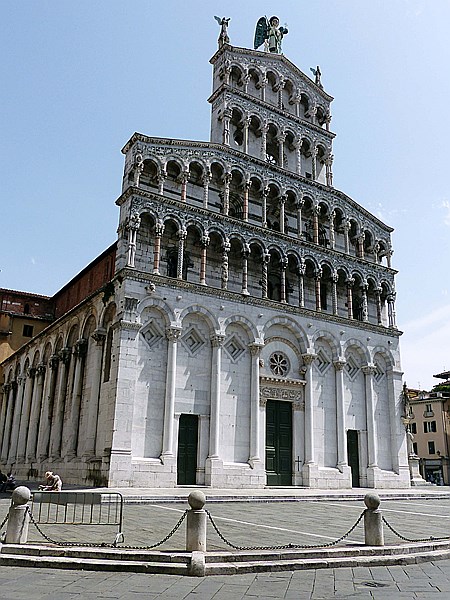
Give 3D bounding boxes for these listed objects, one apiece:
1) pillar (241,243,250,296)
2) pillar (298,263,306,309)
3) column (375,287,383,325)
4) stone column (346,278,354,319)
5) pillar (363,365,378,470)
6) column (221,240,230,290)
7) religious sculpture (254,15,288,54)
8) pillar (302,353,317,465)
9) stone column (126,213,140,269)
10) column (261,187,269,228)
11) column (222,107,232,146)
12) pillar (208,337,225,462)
[{"bbox_3d":[1.516,-2.204,36.989,0.450,4.034,0.450,13,-22,-30],"label":"pillar"},{"bbox_3d":[5.889,-1.129,39.518,0.470,3.740,0.470,13,-21,-31],"label":"pillar"},{"bbox_3d":[11.940,0.466,40.246,0.390,3.120,0.390,12,-21,-30],"label":"column"},{"bbox_3d":[10.167,-0.150,42.135,0.470,3.813,0.470,13,-21,-31],"label":"stone column"},{"bbox_3d":[12.068,9.551,42.867,0.820,8.200,0.780,13,-22,-30],"label":"pillar"},{"bbox_3d":[0.141,-2.571,38.681,0.460,4.100,0.460,13,-22,-30],"label":"column"},{"bbox_3d":[4.580,-25.131,49.849,3.000,5.000,1.600,13,-22,-30],"label":"religious sculpture"},{"bbox_3d":[6.027,7.679,37.112,0.750,7.754,0.720,1,-18,0],"label":"pillar"},{"bbox_3d":[-5.701,-3.735,32.414,0.650,3.735,0.600,13,-21,-31],"label":"stone column"},{"bbox_3d":[3.334,-7.587,42.421,0.430,3.950,0.430,13,-22,-30],"label":"column"},{"bbox_3d":[0.285,-14.200,42.534,0.550,3.800,0.550,13,-22,-30],"label":"column"},{"bbox_3d":[-0.582,5.984,33.000,0.680,7.779,0.680,13,-22,-30],"label":"pillar"}]

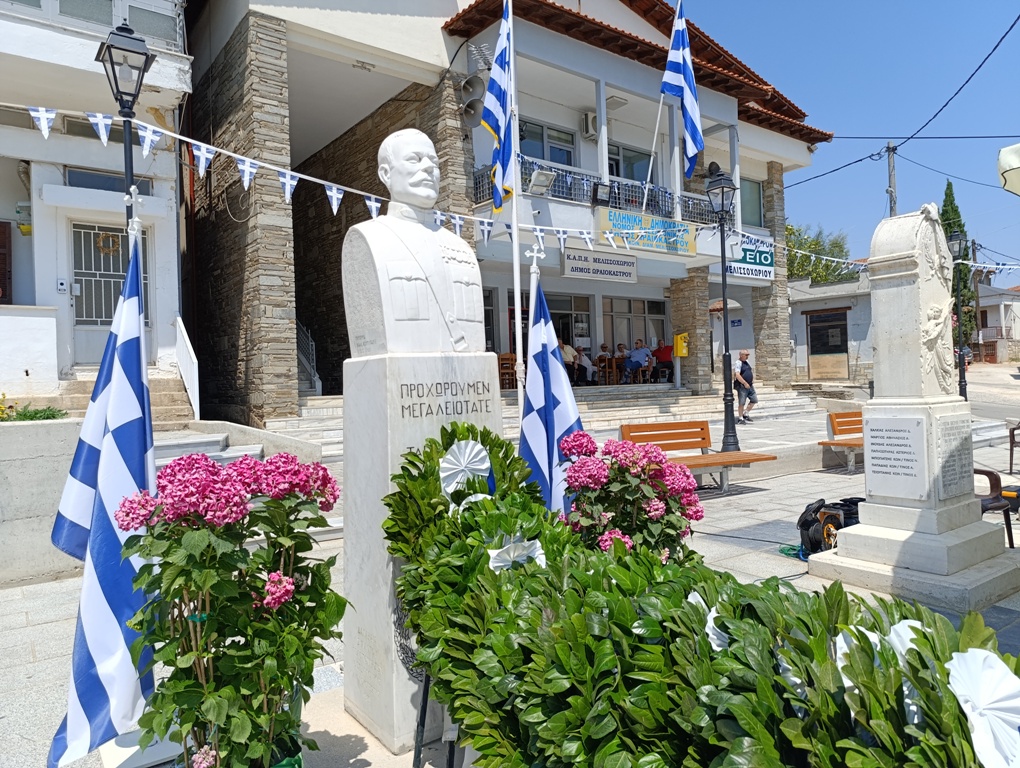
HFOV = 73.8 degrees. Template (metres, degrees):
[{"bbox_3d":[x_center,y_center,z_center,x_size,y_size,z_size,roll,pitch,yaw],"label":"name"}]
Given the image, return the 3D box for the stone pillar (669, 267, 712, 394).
[{"bbox_3d":[4.880,-1.385,18.419,0.600,3.321,0.870,-2,0,-38],"label":"stone pillar"}]

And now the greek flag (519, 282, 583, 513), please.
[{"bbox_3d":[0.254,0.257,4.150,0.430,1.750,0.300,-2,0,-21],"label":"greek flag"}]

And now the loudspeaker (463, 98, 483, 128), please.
[{"bbox_3d":[-0.789,-5.147,12.920,0.540,0.540,0.460,-2,18,-38],"label":"loudspeaker"}]

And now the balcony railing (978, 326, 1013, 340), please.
[{"bbox_3d":[36.557,-3.810,51.000,2.400,0.950,0.800,-2,0,37],"label":"balcony railing"}]

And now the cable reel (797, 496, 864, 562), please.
[{"bbox_3d":[2.801,1.258,5.950,0.420,0.470,0.420,-2,0,-35],"label":"cable reel"}]

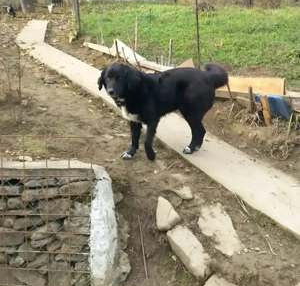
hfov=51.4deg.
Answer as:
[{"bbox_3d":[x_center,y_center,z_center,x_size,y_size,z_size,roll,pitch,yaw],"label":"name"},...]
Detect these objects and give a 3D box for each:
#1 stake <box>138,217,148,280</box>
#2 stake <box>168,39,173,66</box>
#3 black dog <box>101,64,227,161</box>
[{"bbox_3d":[-0.038,0.582,1.740,0.012,0.012,0.343,-12,69,5],"label":"stake"},{"bbox_3d":[0.273,-1.168,4.074,0.032,0.350,0.032,0,25,0],"label":"stake"},{"bbox_3d":[0.104,-0.179,1.850,0.780,0.570,0.290,-11,27,-23],"label":"black dog"}]

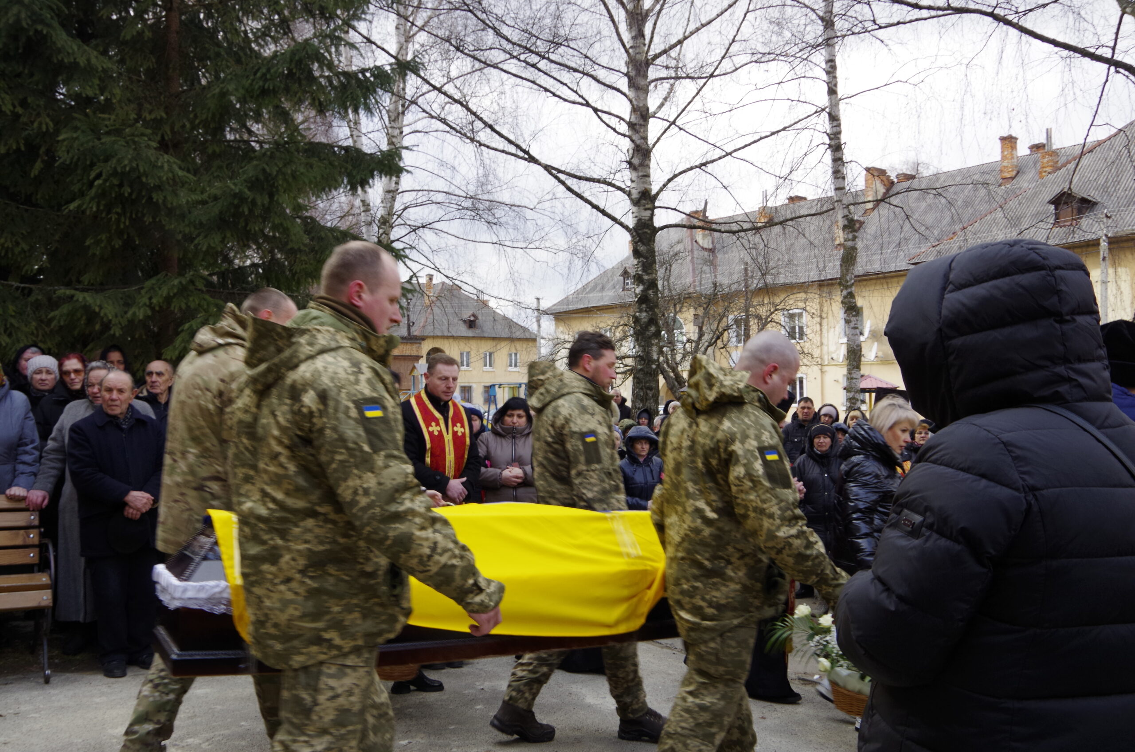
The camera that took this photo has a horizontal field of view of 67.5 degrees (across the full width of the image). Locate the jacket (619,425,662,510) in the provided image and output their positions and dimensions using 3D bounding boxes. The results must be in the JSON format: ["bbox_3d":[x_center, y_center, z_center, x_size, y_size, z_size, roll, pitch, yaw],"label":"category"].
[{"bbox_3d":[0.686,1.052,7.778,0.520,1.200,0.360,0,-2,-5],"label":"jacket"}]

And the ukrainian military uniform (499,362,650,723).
[{"bbox_3d":[0.029,0.714,3.650,0.620,1.520,0.540,0,-2,-18],"label":"ukrainian military uniform"}]

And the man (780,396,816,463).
[{"bbox_3d":[2.333,1.065,8.366,0.520,1.720,0.360,-1,-2,13],"label":"man"}]

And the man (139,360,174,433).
[{"bbox_3d":[-2.629,0.759,5.469,0.520,1.720,0.340,0,-2,-12],"label":"man"}]

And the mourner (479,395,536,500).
[{"bbox_3d":[-0.332,0.904,5.272,0.540,1.550,0.380,0,-2,-3],"label":"mourner"}]

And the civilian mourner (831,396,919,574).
[{"bbox_3d":[1.447,0.864,3.969,0.420,1.550,0.520,-2,-3,29],"label":"civilian mourner"}]

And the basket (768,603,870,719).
[{"bbox_3d":[1.184,1.263,3.800,0.550,0.530,0.440,-1,-2,18],"label":"basket"}]

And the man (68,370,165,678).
[{"bbox_3d":[-2.490,0.802,4.667,0.540,1.670,0.380,1,-3,-34],"label":"man"}]

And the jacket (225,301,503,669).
[{"bbox_3d":[-0.532,0.286,2.200,0.670,0.900,0.540,0,-2,-18],"label":"jacket"}]

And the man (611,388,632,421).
[{"bbox_3d":[0.766,1.041,11.969,0.520,1.720,0.340,-2,-2,30],"label":"man"}]

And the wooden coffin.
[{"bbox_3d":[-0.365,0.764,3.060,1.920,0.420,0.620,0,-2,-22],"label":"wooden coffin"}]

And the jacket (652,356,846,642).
[{"bbox_3d":[0.571,0.390,2.700,0.600,0.880,0.540,0,-2,-20],"label":"jacket"}]

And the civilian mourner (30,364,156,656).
[{"bbox_3d":[-2.812,0.773,4.996,0.680,1.700,0.440,1,-3,-25],"label":"civilian mourner"}]

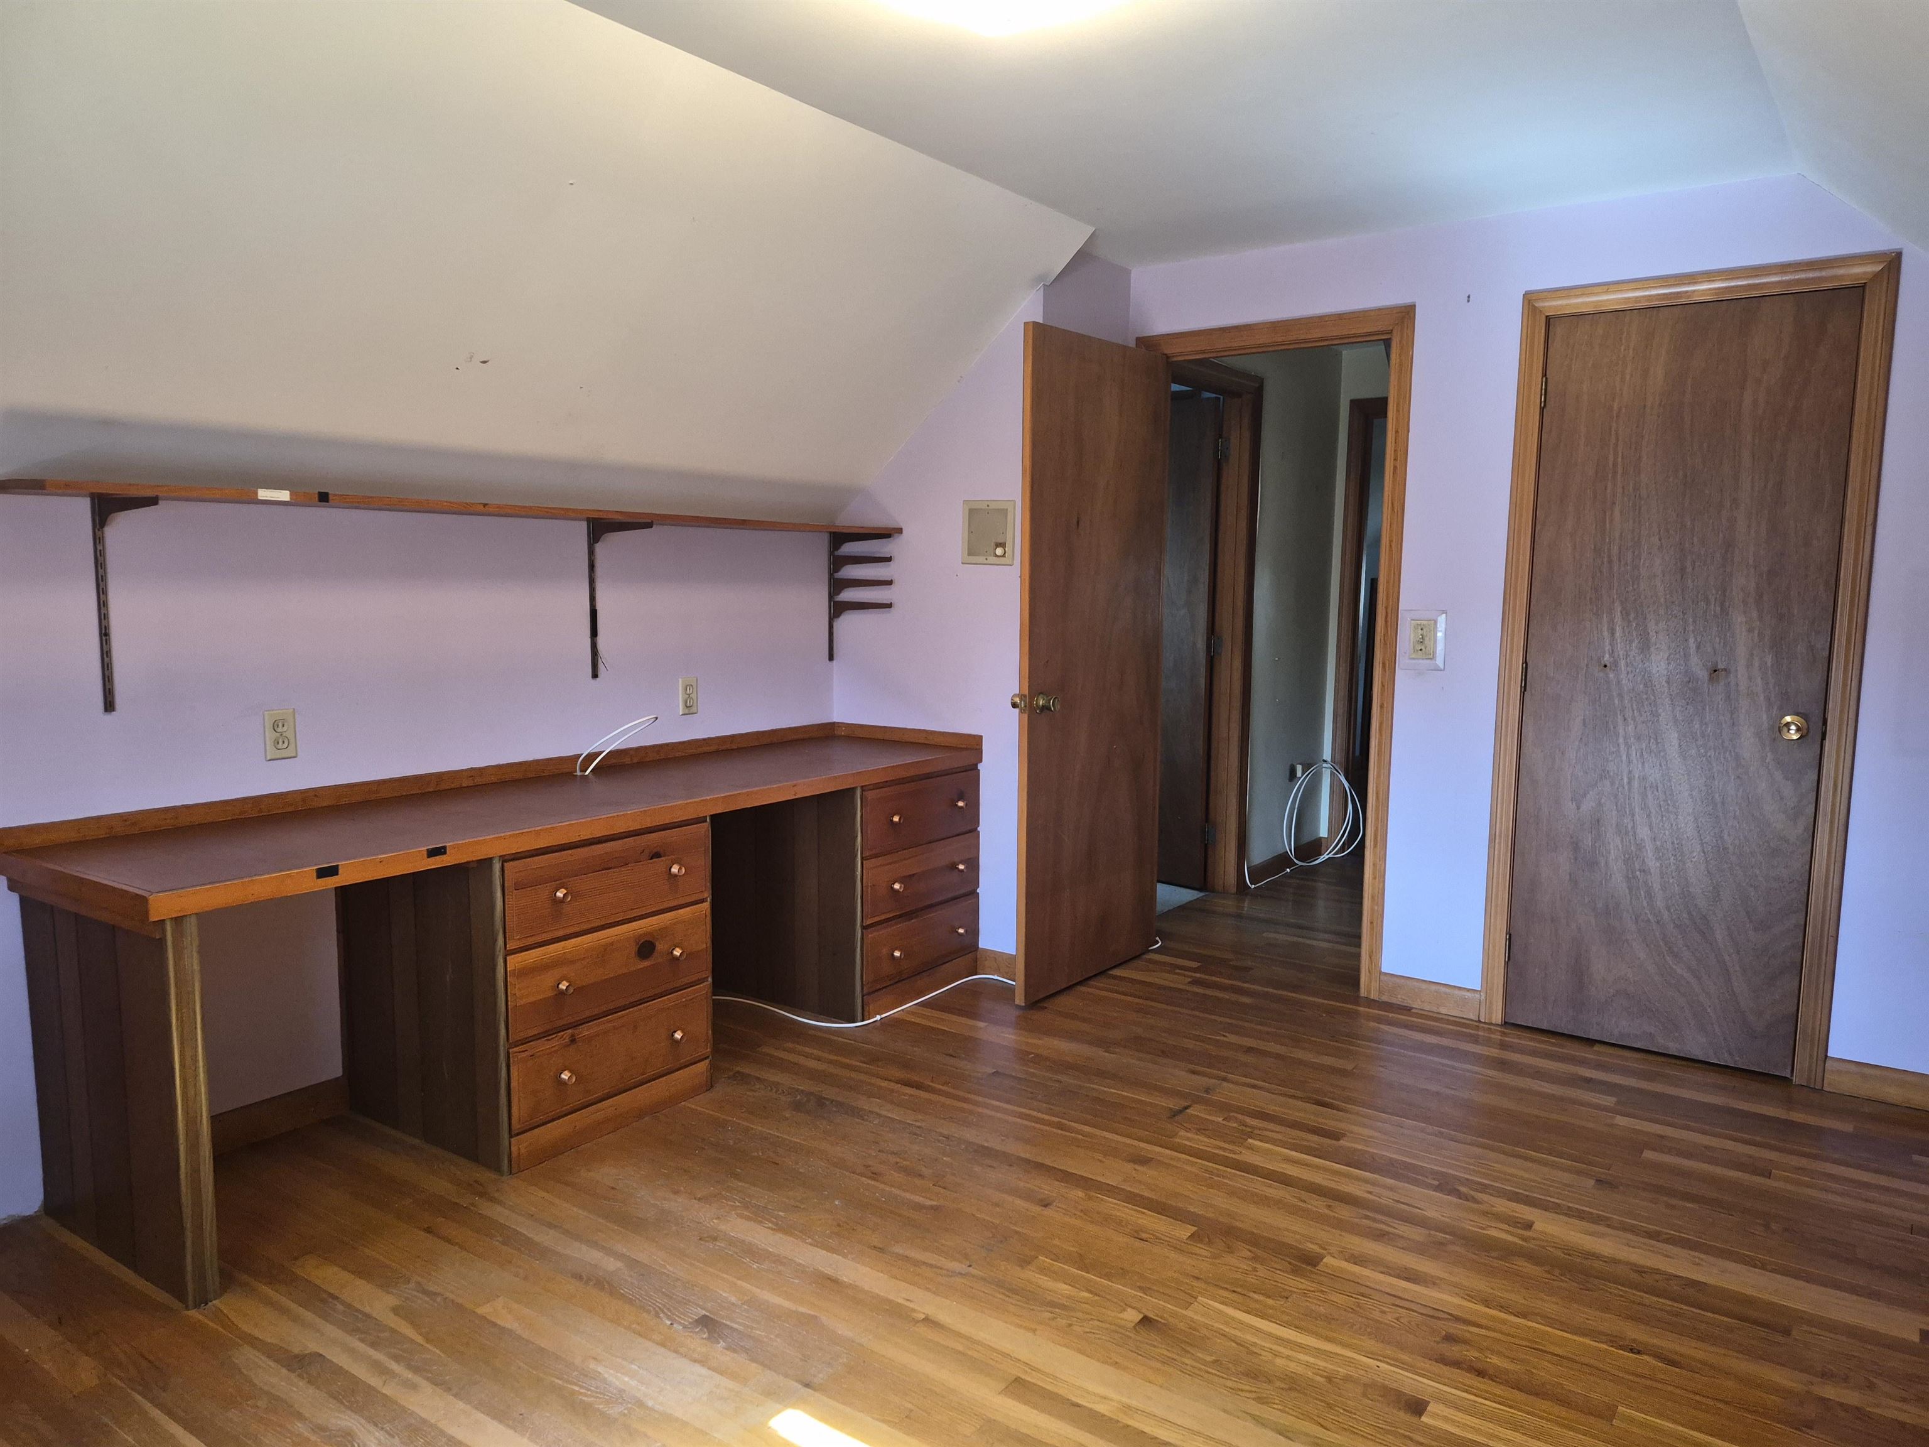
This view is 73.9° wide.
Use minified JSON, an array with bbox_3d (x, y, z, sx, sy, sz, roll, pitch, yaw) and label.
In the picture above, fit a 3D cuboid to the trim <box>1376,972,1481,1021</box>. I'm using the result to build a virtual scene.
[{"bbox_3d":[1.425,0.839,3.932,0.302,0.092,0.016,5,8,36],"label":"trim"}]

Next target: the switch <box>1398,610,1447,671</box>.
[{"bbox_3d":[1.376,-0.248,3.852,0.131,0.178,0.015,5,8,36],"label":"switch"}]

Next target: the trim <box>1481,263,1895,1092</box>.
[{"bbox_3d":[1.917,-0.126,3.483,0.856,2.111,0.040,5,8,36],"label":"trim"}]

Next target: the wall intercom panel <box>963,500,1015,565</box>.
[{"bbox_3d":[0.070,-0.600,4.045,0.197,0.201,0.020,5,8,35],"label":"wall intercom panel"}]

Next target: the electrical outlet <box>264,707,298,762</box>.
[{"bbox_3d":[-1.560,0.026,2.931,0.010,0.114,0.069,5,8,36],"label":"electrical outlet"}]

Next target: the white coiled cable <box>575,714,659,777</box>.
[{"bbox_3d":[-0.955,0.068,3.550,0.080,0.141,0.240,5,8,36],"label":"white coiled cable"}]

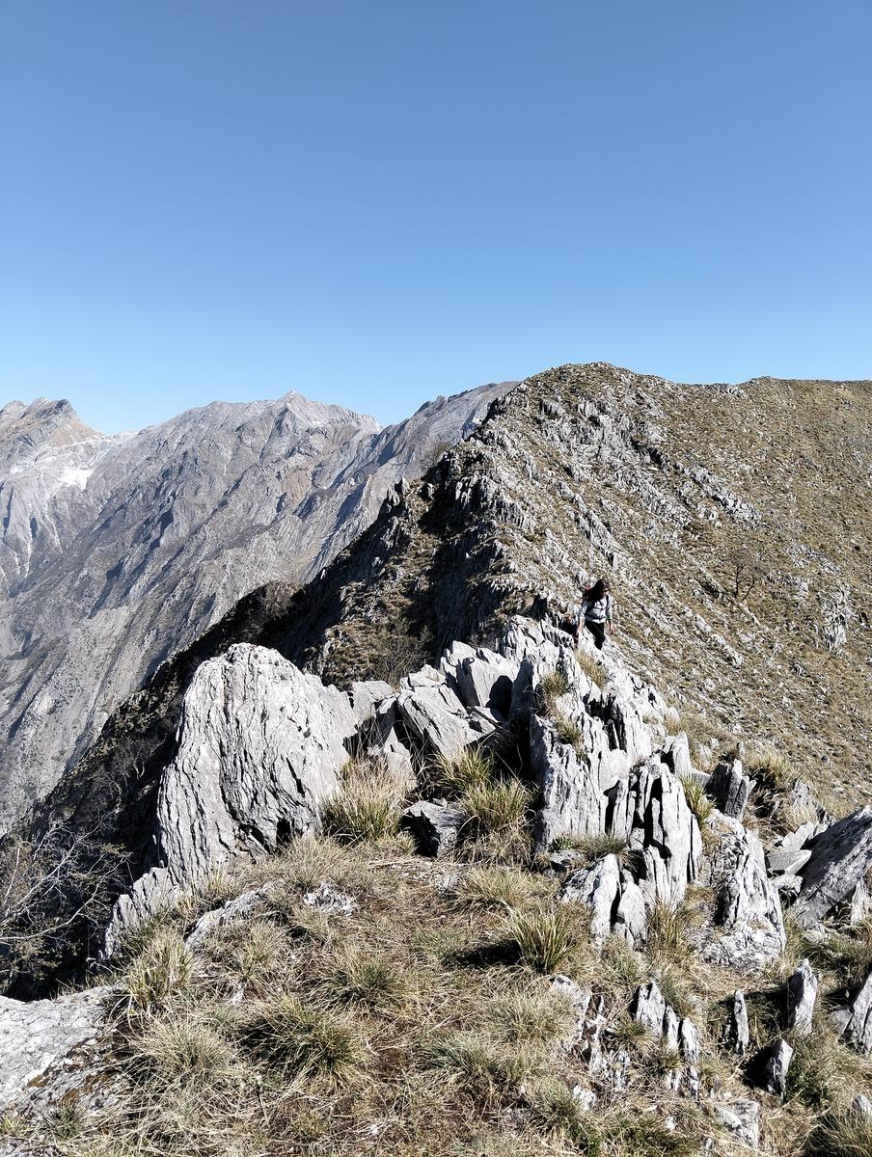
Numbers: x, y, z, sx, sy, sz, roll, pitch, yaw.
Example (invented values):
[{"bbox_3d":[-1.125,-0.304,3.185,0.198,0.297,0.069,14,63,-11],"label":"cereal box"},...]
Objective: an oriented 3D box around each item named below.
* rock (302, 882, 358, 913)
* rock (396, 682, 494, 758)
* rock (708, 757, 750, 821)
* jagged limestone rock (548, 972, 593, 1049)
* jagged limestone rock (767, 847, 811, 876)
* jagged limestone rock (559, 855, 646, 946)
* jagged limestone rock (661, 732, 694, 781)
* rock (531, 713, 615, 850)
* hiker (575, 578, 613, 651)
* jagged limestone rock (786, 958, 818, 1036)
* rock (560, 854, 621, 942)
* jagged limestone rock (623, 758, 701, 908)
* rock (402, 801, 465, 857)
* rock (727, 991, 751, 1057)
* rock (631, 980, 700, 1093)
[{"bbox_3d":[-0.512,1.537,4.200,0.257,0.109,0.160,0,6,0],"label":"rock"},{"bbox_3d":[0.067,1.039,6.400,0.720,0.550,0.550,0,3,0],"label":"rock"},{"bbox_3d":[1.981,1.425,5.900,0.260,0.367,0.300,0,6,0],"label":"rock"},{"bbox_3d":[0.508,1.638,3.300,0.148,0.226,0.180,0,6,0],"label":"jagged limestone rock"},{"bbox_3d":[2.146,1.723,5.300,0.270,0.150,0.220,0,3,0],"label":"jagged limestone rock"},{"bbox_3d":[0.826,1.588,4.300,0.420,0.420,0.300,0,3,0],"label":"jagged limestone rock"},{"bbox_3d":[1.603,1.185,5.800,0.215,0.320,0.200,0,3,0],"label":"jagged limestone rock"},{"bbox_3d":[0.780,1.157,5.000,0.428,0.718,0.500,0,6,0],"label":"rock"},{"bbox_3d":[2.460,0.740,13.500,0.550,1.450,0.500,-1,6,-12],"label":"hiker"},{"bbox_3d":[1.386,1.587,3.300,0.110,0.254,0.150,0,6,0],"label":"jagged limestone rock"},{"bbox_3d":[0.764,1.579,4.300,0.300,0.400,0.270,0,3,0],"label":"rock"},{"bbox_3d":[1.299,1.465,5.000,0.440,0.820,0.450,0,3,0],"label":"jagged limestone rock"},{"bbox_3d":[-0.019,1.406,4.900,0.361,0.249,0.320,0,6,0],"label":"rock"},{"bbox_3d":[1.146,1.683,3.300,0.092,0.235,0.110,0,3,0],"label":"rock"},{"bbox_3d":[0.815,1.629,3.100,0.200,0.335,0.240,0,6,0],"label":"rock"}]

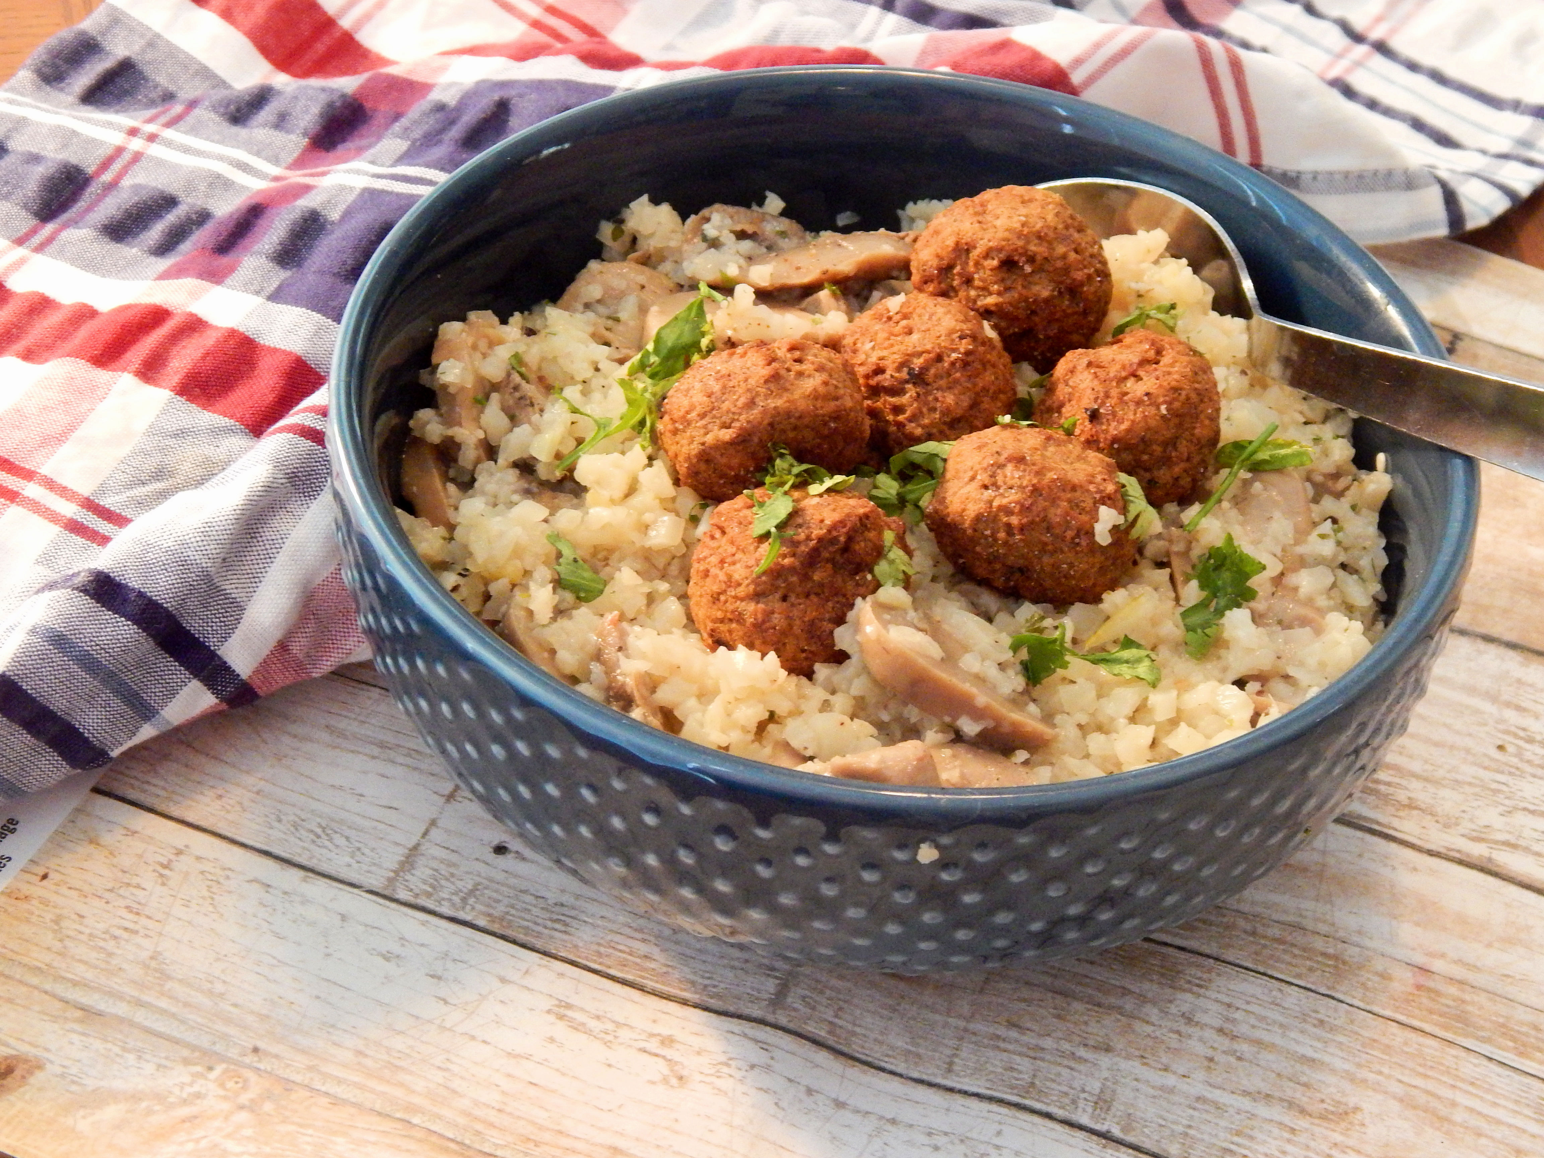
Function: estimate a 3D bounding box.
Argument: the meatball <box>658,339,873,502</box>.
[{"bbox_3d":[-0.001,-0.022,0.487,0.030,0.025,0.026,-6,43,-11],"label":"meatball"}]

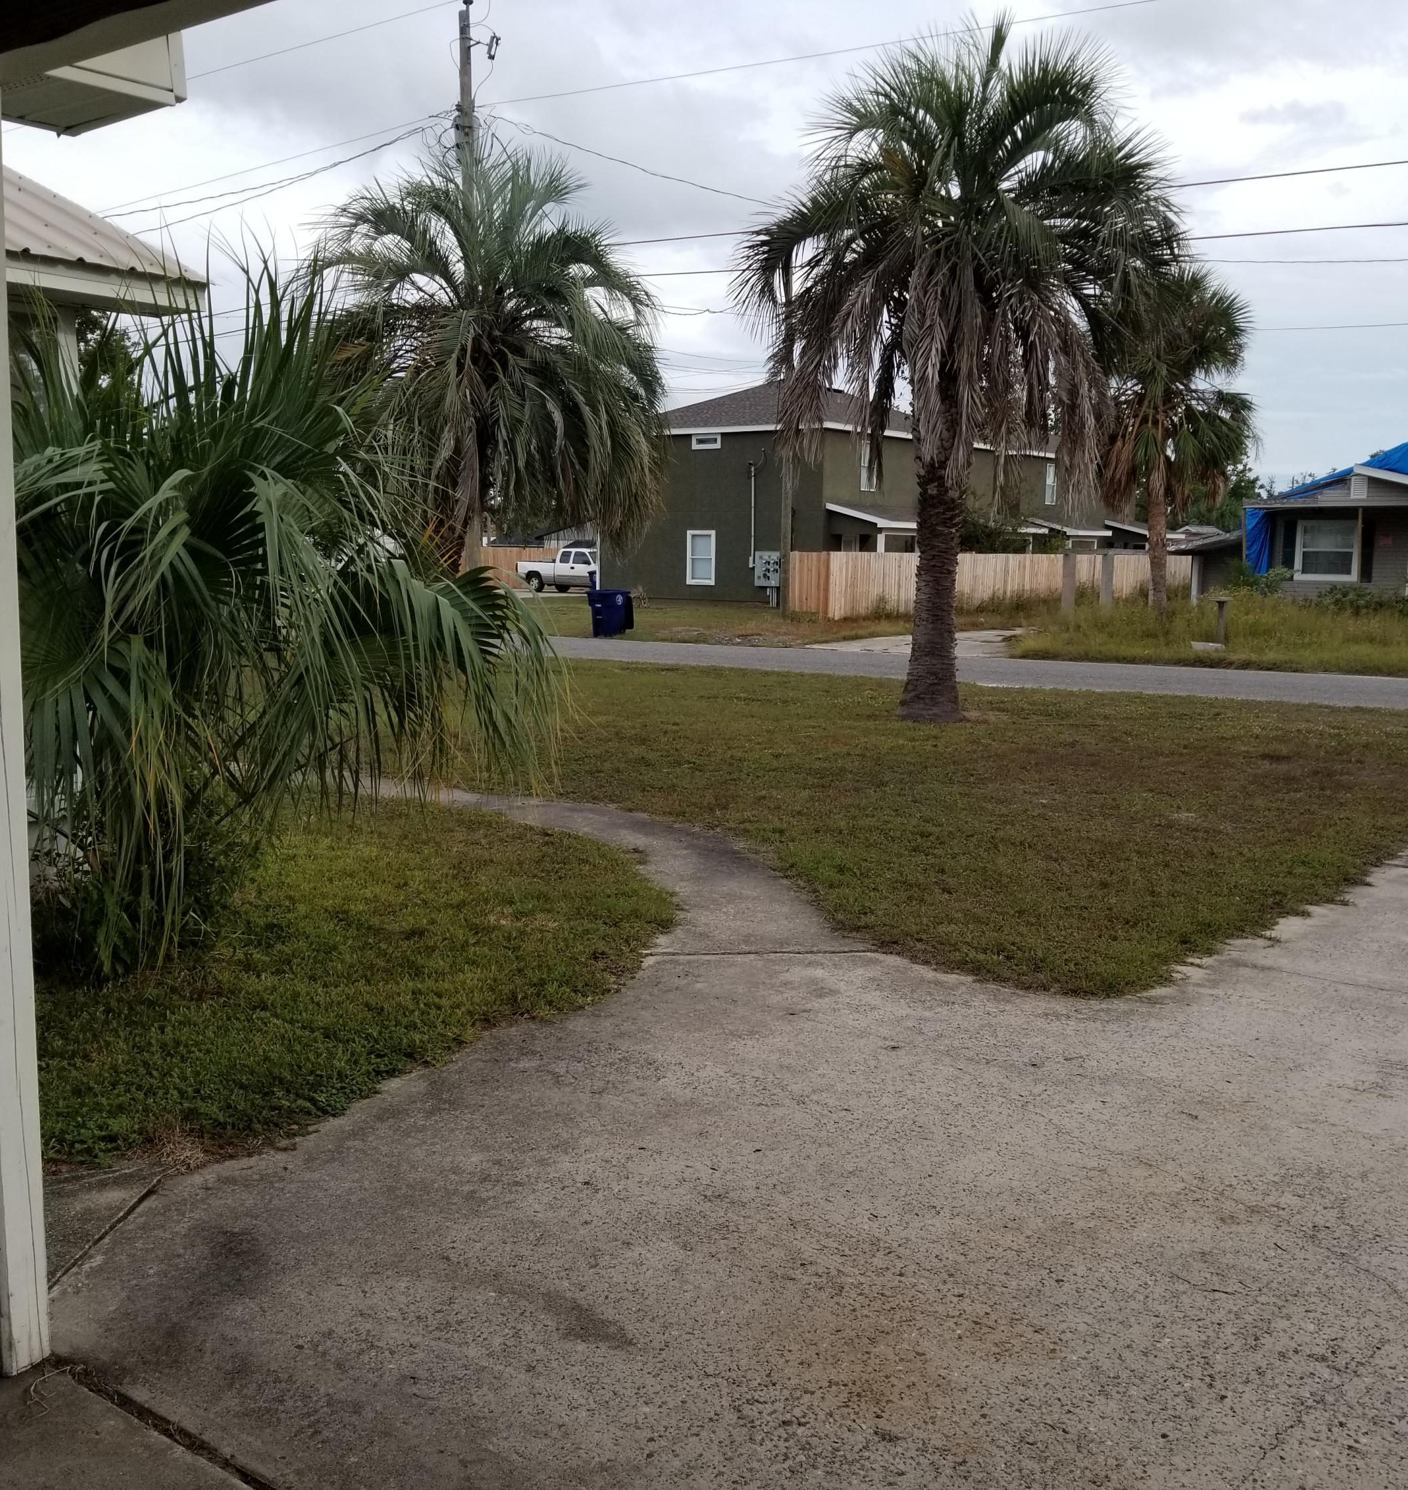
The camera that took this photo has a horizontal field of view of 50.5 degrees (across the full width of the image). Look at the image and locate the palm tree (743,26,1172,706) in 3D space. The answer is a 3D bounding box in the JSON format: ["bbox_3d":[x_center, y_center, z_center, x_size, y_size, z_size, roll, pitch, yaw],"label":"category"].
[{"bbox_3d":[3.026,-4.142,16.832,5.000,7.657,5.000,2,8,9],"label":"palm tree"}]

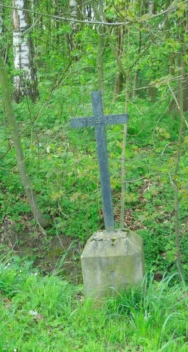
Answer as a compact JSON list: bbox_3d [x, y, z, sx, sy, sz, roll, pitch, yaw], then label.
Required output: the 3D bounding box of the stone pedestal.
[{"bbox_3d":[0.178,0.715,4.629,0.480,0.448,0.480,-5,7,8],"label":"stone pedestal"}]

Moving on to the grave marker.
[{"bbox_3d":[0.082,-0.107,4.580,0.476,1.183,0.035,-5,7,8],"label":"grave marker"}]

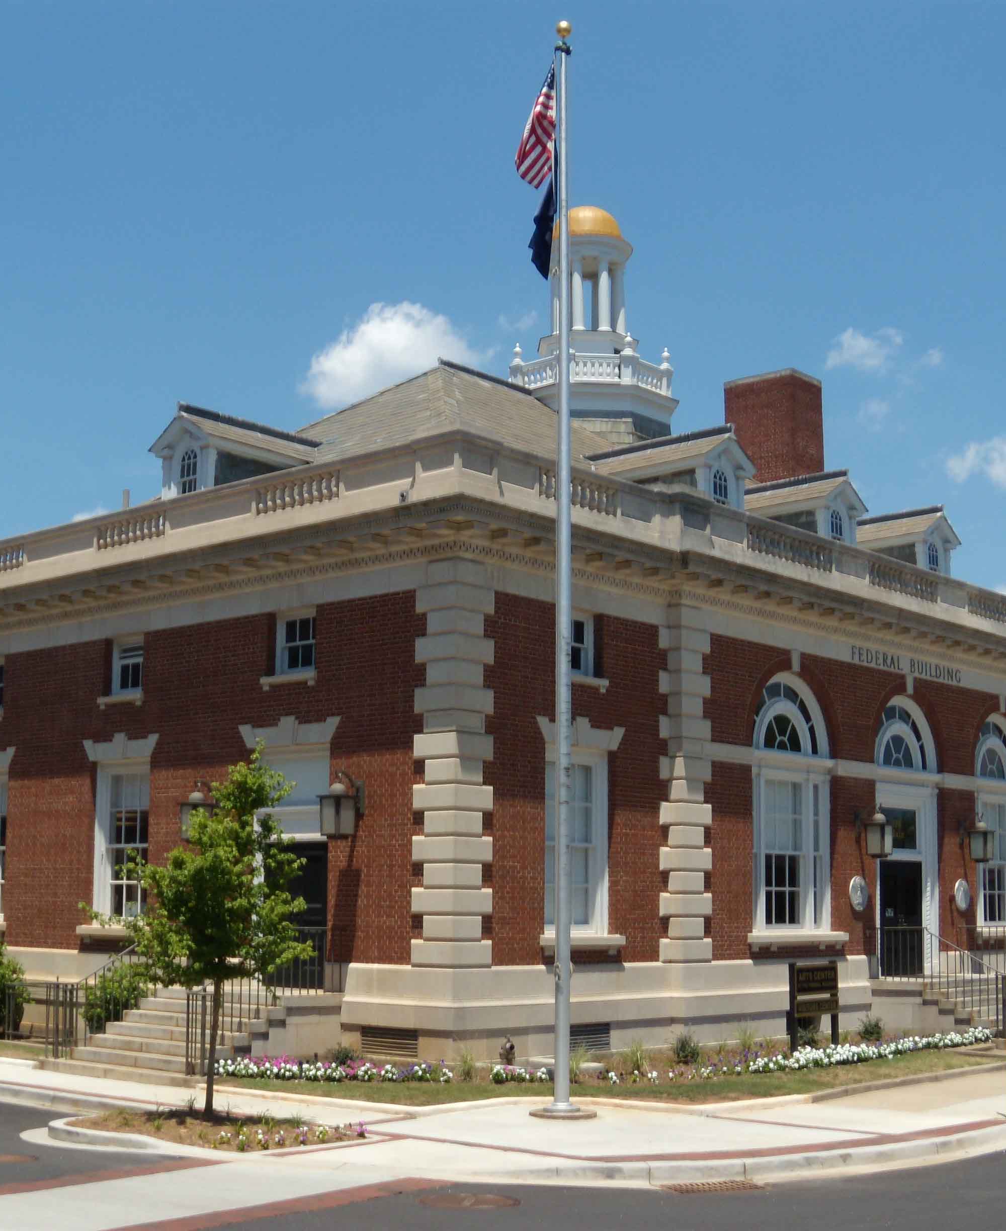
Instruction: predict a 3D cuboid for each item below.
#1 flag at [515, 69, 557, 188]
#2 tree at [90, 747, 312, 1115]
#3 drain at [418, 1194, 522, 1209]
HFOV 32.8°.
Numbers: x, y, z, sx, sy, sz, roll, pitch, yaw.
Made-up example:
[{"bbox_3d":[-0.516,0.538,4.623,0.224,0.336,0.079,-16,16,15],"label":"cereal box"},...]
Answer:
[{"bbox_3d":[0.378,-5.669,19.730,0.500,1.520,0.360,1,-10,0],"label":"flag"},{"bbox_3d":[-3.198,3.259,18.038,2.300,3.850,2.200,1,-10,0],"label":"tree"},{"bbox_3d":[-0.270,4.816,13.969,0.820,0.040,0.820,1,-10,0],"label":"drain"}]

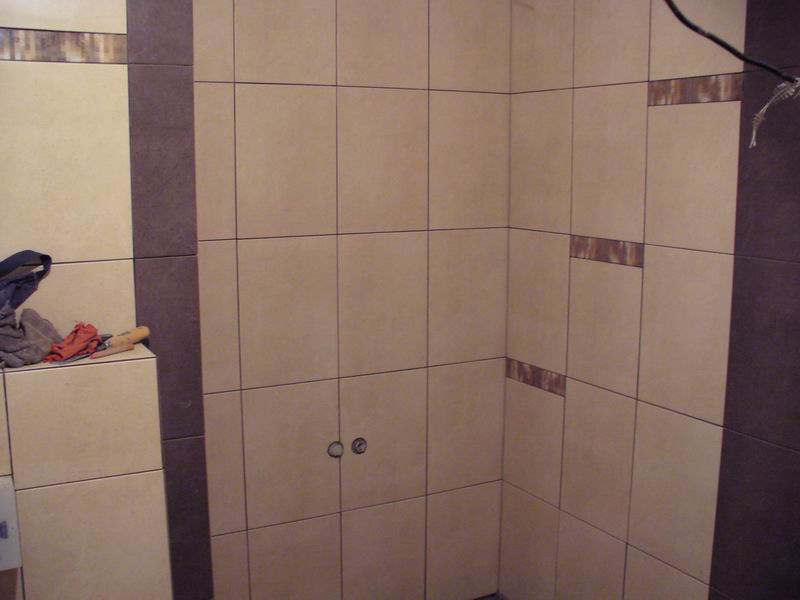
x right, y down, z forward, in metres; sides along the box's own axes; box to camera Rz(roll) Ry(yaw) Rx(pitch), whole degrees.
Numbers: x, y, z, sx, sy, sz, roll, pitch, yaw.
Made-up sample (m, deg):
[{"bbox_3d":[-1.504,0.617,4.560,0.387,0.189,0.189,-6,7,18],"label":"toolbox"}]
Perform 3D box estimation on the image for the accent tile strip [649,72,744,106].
[{"bbox_3d":[0.604,-0.429,1.749,0.010,0.054,0.254,-5,10,-29],"label":"accent tile strip"}]

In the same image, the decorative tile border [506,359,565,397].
[{"bbox_3d":[0.356,0.199,2.234,0.010,0.052,0.250,-5,10,-28],"label":"decorative tile border"}]

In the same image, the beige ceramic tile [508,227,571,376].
[{"bbox_3d":[0.357,-0.001,2.203,0.010,0.350,0.250,-5,10,-28],"label":"beige ceramic tile"}]

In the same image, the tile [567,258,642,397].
[{"bbox_3d":[0.489,0.062,2.047,0.010,0.305,0.254,-5,10,-29],"label":"tile"}]

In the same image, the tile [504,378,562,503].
[{"bbox_3d":[0.364,0.383,2.324,0.010,0.305,0.254,-5,10,-29],"label":"tile"}]

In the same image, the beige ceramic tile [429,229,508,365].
[{"bbox_3d":[0.180,-0.009,2.254,0.250,0.350,0.010,-5,10,-28],"label":"beige ceramic tile"}]

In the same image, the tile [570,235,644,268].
[{"bbox_3d":[0.489,-0.116,2.019,0.010,0.054,0.254,-5,10,-29],"label":"tile"}]

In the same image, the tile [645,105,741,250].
[{"bbox_3d":[0.607,-0.256,1.774,0.010,0.305,0.254,-5,10,-29],"label":"tile"}]

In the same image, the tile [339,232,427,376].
[{"bbox_3d":[-0.043,0.010,2.197,0.254,0.361,0.010,-5,10,-27],"label":"tile"}]

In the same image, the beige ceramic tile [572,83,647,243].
[{"bbox_3d":[0.473,-0.310,1.931,0.010,0.350,0.250,-5,10,-28],"label":"beige ceramic tile"}]

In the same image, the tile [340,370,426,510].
[{"bbox_3d":[-0.041,0.355,2.189,0.250,0.350,0.010,-5,10,-28],"label":"tile"}]

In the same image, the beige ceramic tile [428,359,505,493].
[{"bbox_3d":[0.179,0.337,2.308,0.250,0.350,0.010,-5,10,-28],"label":"beige ceramic tile"}]

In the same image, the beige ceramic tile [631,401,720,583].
[{"bbox_3d":[0.585,0.405,1.821,0.010,0.350,0.250,-5,10,-28],"label":"beige ceramic tile"}]

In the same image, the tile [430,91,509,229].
[{"bbox_3d":[0.180,-0.355,2.200,0.250,0.350,0.010,-5,10,-28],"label":"tile"}]

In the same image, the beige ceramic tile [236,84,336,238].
[{"bbox_3d":[-0.267,-0.328,2.023,0.254,0.361,0.010,-5,10,-27],"label":"beige ceramic tile"}]

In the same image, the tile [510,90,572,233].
[{"bbox_3d":[0.365,-0.356,2.205,0.010,0.361,0.254,-5,10,-29],"label":"tile"}]

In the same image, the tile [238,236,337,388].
[{"bbox_3d":[-0.269,0.028,2.080,0.254,0.361,0.010,-5,10,-27],"label":"tile"}]

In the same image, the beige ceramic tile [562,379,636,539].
[{"bbox_3d":[0.486,0.388,2.102,0.010,0.361,0.254,-5,10,-29],"label":"beige ceramic tile"}]

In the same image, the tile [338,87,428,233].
[{"bbox_3d":[-0.040,-0.337,2.080,0.250,0.350,0.010,-5,10,-28],"label":"tile"}]

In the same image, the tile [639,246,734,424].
[{"bbox_3d":[0.609,0.069,1.826,0.010,0.361,0.254,-5,10,-29],"label":"tile"}]

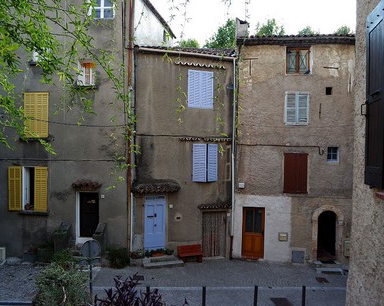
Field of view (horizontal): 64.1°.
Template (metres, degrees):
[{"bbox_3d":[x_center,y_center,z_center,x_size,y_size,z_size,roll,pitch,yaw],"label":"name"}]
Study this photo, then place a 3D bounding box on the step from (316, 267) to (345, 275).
[{"bbox_3d":[5.705,4.862,12.657,1.086,0.142,0.406,1,2,4],"label":"step"}]

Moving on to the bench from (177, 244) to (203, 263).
[{"bbox_3d":[-0.091,4.166,12.687,1.035,0.639,0.406,0,2,-17],"label":"bench"}]

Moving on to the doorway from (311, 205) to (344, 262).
[{"bbox_3d":[5.893,3.502,13.296,1.340,2.436,0.304,1,2,4],"label":"doorway"}]

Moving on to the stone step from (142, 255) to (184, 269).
[{"bbox_3d":[-1.151,4.300,12.200,1.543,0.284,0.670,0,2,-17],"label":"stone step"}]

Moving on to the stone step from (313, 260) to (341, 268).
[{"bbox_3d":[5.750,4.739,13.022,1.076,0.152,0.345,1,2,4],"label":"stone step"}]

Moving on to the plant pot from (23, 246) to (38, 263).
[{"bbox_3d":[-6.413,4.031,12.172,0.500,0.520,0.460,1,2,2],"label":"plant pot"}]

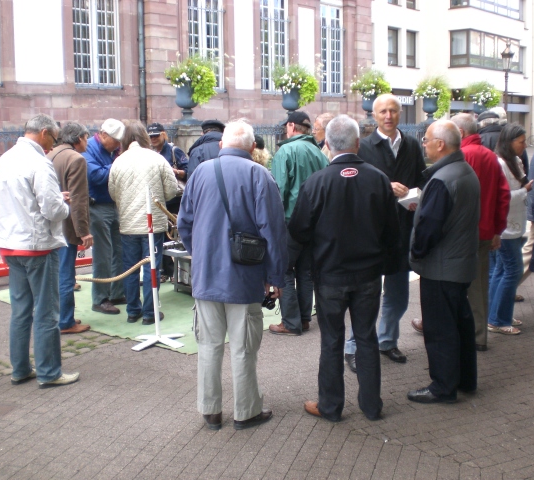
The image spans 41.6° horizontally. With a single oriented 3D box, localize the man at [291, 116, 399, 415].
[{"bbox_3d":[0.435,0.161,4.012,0.610,1.716,0.420,0,9,2],"label":"man"}]

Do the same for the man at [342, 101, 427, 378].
[{"bbox_3d":[0.816,-0.072,4.937,0.600,1.870,0.480,-1,9,-6],"label":"man"}]

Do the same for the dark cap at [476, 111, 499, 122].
[{"bbox_3d":[2.010,-1.124,6.406,0.240,0.115,0.260,-3,10,-14],"label":"dark cap"}]

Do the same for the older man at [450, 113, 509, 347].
[{"bbox_3d":[1.596,-0.072,5.333,0.560,1.733,0.440,-6,11,-30],"label":"older man"}]

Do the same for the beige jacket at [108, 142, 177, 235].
[{"bbox_3d":[-1.074,-0.427,5.937,0.580,0.770,0.420,1,9,10],"label":"beige jacket"}]

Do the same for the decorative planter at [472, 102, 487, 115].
[{"bbox_3d":[6.902,-4.223,22.827,0.520,0.600,0.520,8,13,42],"label":"decorative planter"}]

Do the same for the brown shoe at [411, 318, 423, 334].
[{"bbox_3d":[1.324,0.683,5.751,0.290,0.115,0.110,9,13,44],"label":"brown shoe"}]

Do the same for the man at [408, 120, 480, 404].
[{"bbox_3d":[1.056,0.137,4.204,0.420,1.680,0.500,3,10,20],"label":"man"}]

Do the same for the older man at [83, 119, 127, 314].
[{"bbox_3d":[-1.423,-0.210,6.271,0.460,1.720,0.520,1,10,9],"label":"older man"}]

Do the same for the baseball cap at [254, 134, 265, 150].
[{"bbox_3d":[-0.101,-0.896,6.441,0.190,0.140,0.230,-4,10,-17],"label":"baseball cap"}]

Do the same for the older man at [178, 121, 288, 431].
[{"bbox_3d":[-0.182,0.191,3.938,0.590,1.687,0.440,2,10,12],"label":"older man"}]

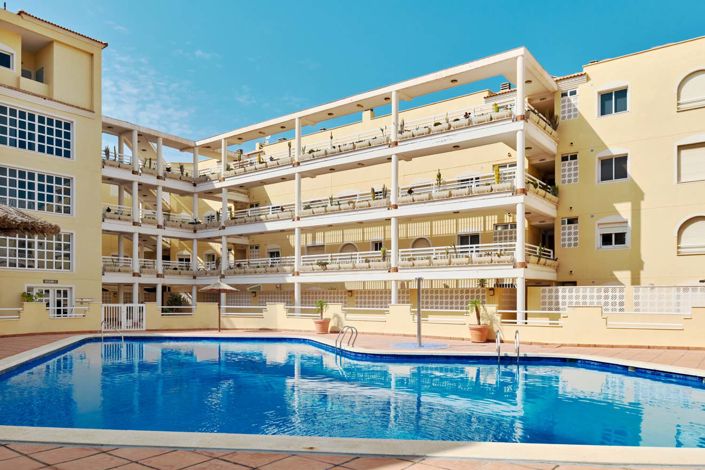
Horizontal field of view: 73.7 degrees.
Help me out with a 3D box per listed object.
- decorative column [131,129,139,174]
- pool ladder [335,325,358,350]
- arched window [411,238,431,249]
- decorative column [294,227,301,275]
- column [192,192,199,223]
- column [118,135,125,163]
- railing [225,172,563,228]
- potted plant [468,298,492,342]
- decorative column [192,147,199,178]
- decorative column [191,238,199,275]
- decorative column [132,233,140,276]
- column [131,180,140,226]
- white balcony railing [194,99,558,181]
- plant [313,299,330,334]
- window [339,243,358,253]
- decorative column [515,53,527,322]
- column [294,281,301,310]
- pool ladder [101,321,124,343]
[{"bbox_3d":[-11.923,-4.556,25.800,0.360,2.450,0.360,-3,-4,44],"label":"decorative column"},{"bbox_3d":[-0.193,3.325,15.100,0.600,0.800,0.530,2,-4,-25],"label":"pool ladder"},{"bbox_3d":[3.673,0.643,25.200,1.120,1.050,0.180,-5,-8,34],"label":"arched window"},{"bbox_3d":[-2.937,0.855,25.102,0.350,2.617,0.350,0,-7,0],"label":"decorative column"},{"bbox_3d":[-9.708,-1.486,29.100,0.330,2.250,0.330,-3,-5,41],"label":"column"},{"bbox_3d":[-13.319,-4.613,27.100,0.330,2.400,0.330,-3,-4,44],"label":"column"},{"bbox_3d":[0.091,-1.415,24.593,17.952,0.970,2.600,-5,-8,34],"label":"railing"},{"bbox_3d":[4.120,2.779,15.150,0.700,1.400,0.680,-2,-4,35],"label":"potted plant"},{"bbox_3d":[-9.535,-4.260,28.600,0.340,2.300,0.340,-3,-4,44],"label":"decorative column"},{"bbox_3d":[-10.051,1.431,29.900,0.350,2.417,0.350,-5,-8,34],"label":"decorative column"},{"bbox_3d":[-12.041,1.087,26.200,0.340,2.400,0.340,-3,-5,41],"label":"decorative column"},{"bbox_3d":[-12.422,-1.803,26.904,0.350,2.633,0.350,-4,-8,34],"label":"column"},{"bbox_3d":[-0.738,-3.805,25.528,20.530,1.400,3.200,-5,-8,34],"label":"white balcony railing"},{"bbox_3d":[-1.150,3.052,17.600,0.670,1.320,0.660,0,-3,0],"label":"plant"},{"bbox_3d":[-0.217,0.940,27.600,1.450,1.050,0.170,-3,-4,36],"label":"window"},{"bbox_3d":[6.363,-1.610,17.800,0.370,10.400,0.370,-2,-4,35],"label":"decorative column"},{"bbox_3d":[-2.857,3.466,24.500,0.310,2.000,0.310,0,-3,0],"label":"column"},{"bbox_3d":[-9.804,3.942,19.200,0.720,0.870,0.580,1,-4,-12],"label":"pool ladder"}]

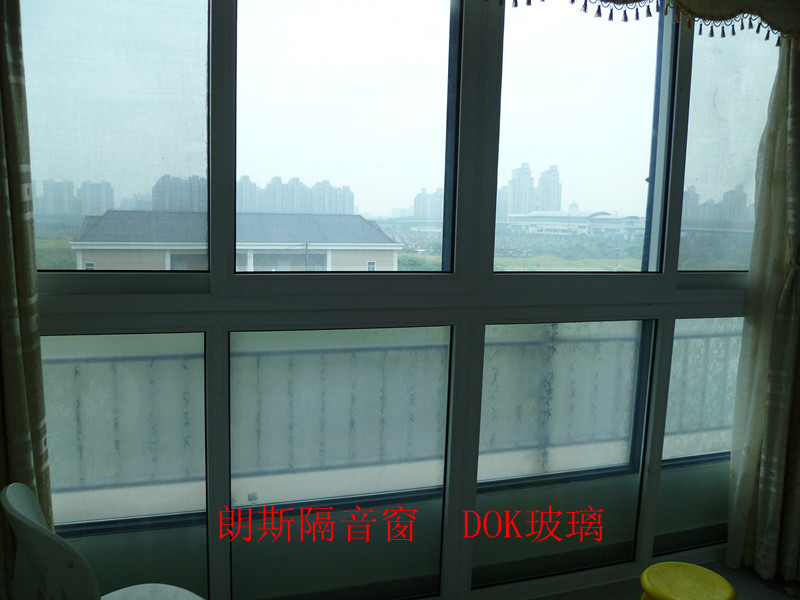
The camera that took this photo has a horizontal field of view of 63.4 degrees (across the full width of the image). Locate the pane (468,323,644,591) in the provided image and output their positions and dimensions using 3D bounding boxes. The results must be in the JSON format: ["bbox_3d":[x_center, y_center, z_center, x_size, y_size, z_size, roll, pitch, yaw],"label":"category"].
[{"bbox_3d":[0.610,0.564,2.410,0.701,0.972,0.030,-1,7,-19],"label":"pane"}]

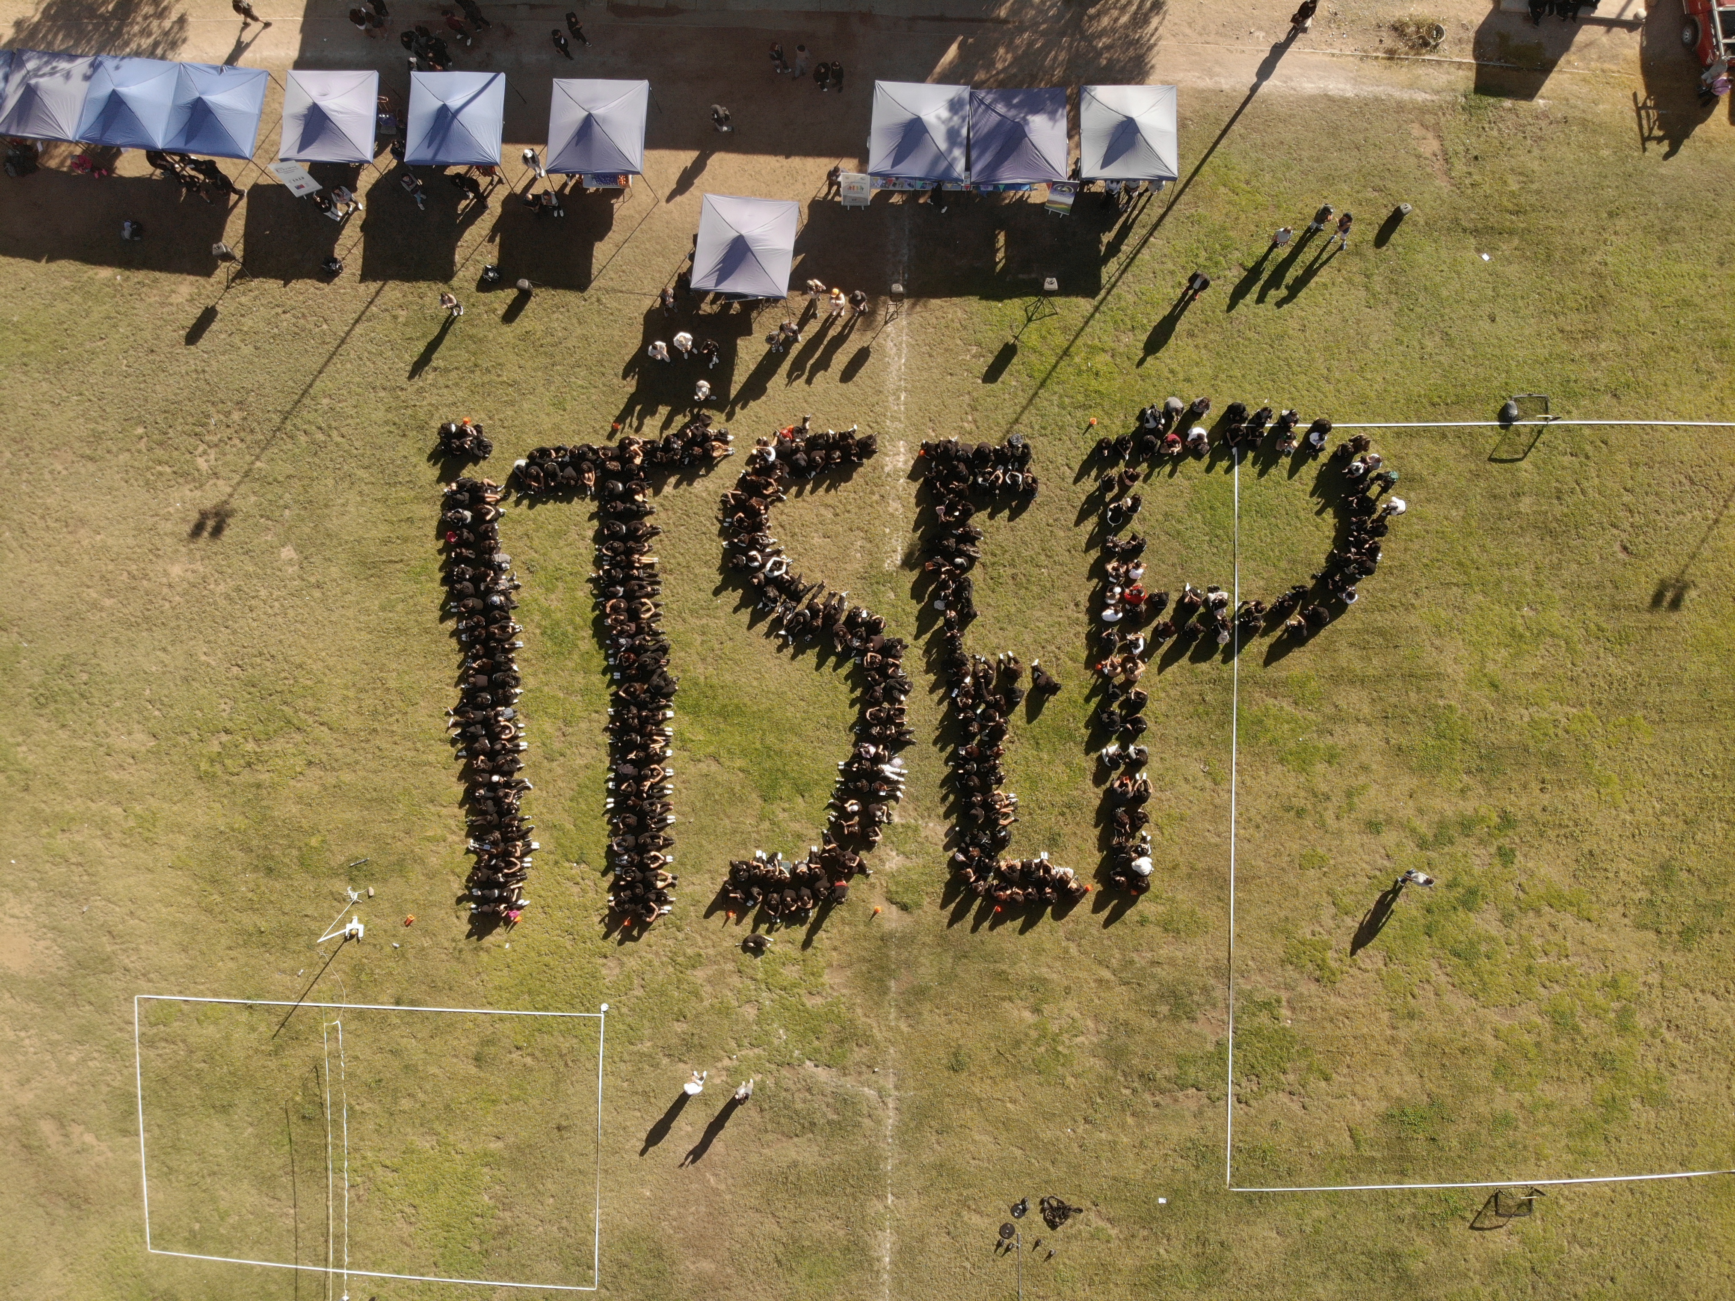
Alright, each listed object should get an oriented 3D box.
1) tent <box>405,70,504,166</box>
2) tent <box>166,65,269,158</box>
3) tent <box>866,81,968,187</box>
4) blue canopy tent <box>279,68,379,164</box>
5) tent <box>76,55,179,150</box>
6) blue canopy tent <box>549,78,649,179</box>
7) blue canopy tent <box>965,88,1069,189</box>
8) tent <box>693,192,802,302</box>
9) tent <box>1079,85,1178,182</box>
[{"bbox_3d":[-13.266,-17.148,39.374,3.000,3.030,3.000,3,87,3],"label":"tent"},{"bbox_3d":[-21.245,-17.583,39.830,3.000,3.030,3.000,10,87,4],"label":"tent"},{"bbox_3d":[1.685,-16.359,38.522,3.000,3.030,3.000,4,87,3],"label":"tent"},{"bbox_3d":[-17.431,-17.300,39.607,3.000,3.030,3.000,3,87,3],"label":"blue canopy tent"},{"bbox_3d":[-24.115,-17.957,40.006,3.000,3.030,3.000,10,87,4],"label":"tent"},{"bbox_3d":[-8.601,-16.756,39.100,3.000,3.030,3.000,3,87,3],"label":"blue canopy tent"},{"bbox_3d":[4.784,-16.122,38.342,3.000,3.030,3.000,0,87,3],"label":"blue canopy tent"},{"bbox_3d":[-3.824,-12.773,38.611,3.000,3.030,3.000,7,87,3],"label":"tent"},{"bbox_3d":[8.209,-16.153,38.159,3.000,3.030,3.000,0,87,3],"label":"tent"}]

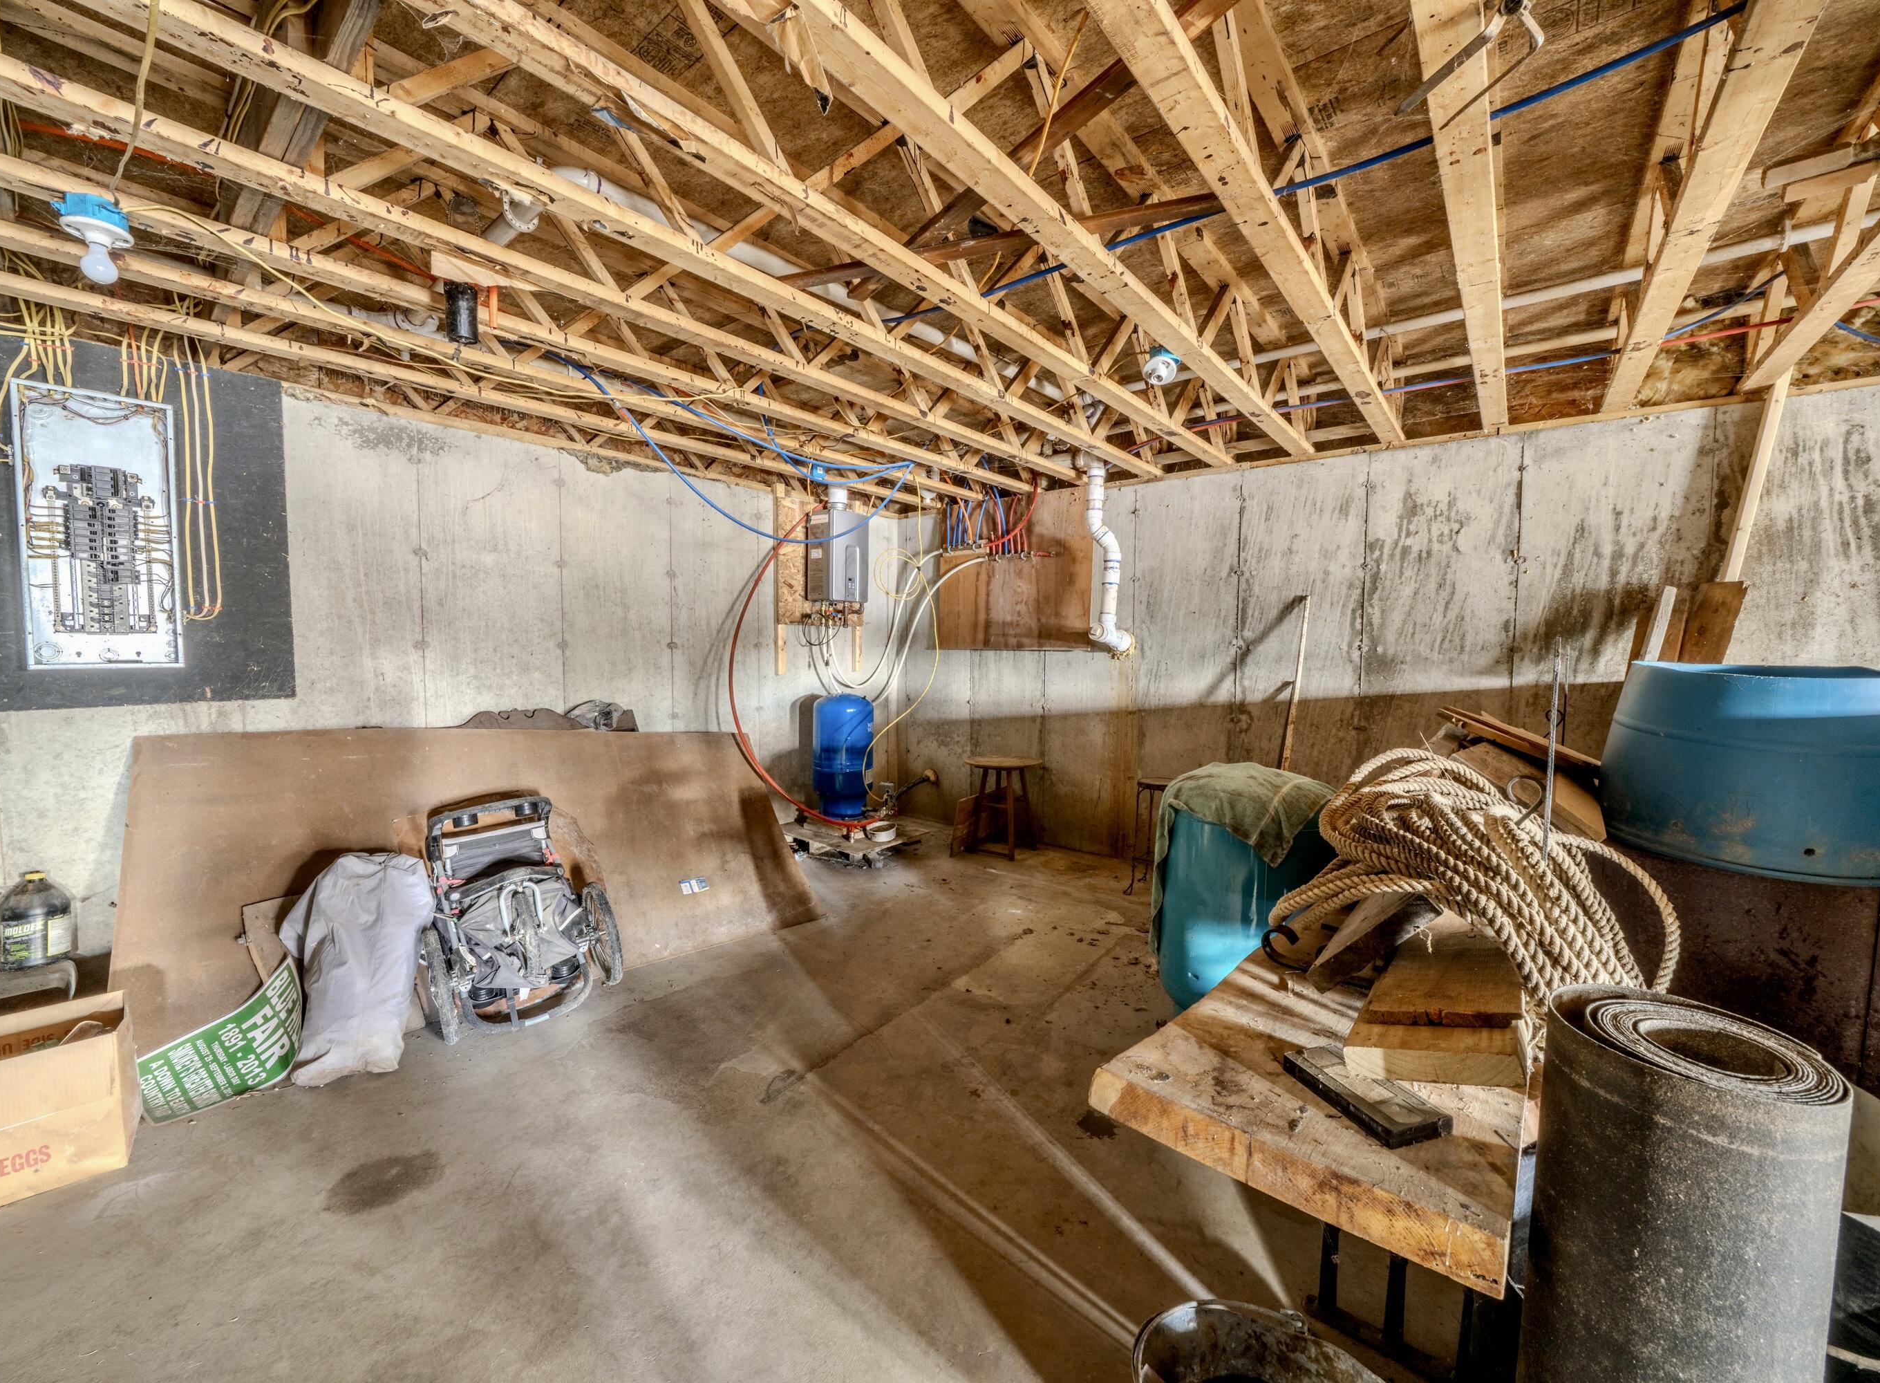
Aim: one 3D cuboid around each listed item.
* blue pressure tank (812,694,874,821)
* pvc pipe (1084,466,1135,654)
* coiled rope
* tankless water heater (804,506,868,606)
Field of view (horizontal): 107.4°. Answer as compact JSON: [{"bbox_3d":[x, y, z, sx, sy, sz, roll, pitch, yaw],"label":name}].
[{"bbox_3d":[-0.625,0.433,4.500,0.388,0.820,0.388,0,4,-8],"label":"blue pressure tank"},{"bbox_3d":[1.023,-0.801,4.165,0.220,1.160,0.300,3,4,35],"label":"pvc pipe"},{"bbox_3d":[0.983,0.362,1.383,0.640,0.470,0.420,3,4,35],"label":"coiled rope"},{"bbox_3d":[-0.675,-0.903,4.643,0.260,0.595,0.355,4,5,42],"label":"tankless water heater"}]

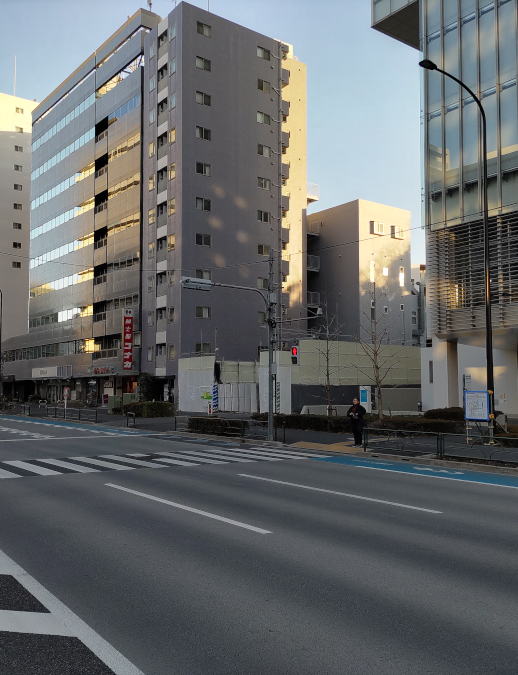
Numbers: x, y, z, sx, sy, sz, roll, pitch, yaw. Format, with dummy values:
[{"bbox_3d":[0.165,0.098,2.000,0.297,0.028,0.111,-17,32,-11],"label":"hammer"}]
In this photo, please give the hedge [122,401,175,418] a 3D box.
[{"bbox_3d":[-7.960,5.234,48.437,2.300,0.930,4.000,3,-6,-35],"label":"hedge"}]

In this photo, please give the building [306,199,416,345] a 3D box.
[{"bbox_3d":[8.200,-2.214,59.565,6.500,17.400,8.200,3,-6,-37],"label":"building"}]

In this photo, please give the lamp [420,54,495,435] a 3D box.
[{"bbox_3d":[6.900,-2.842,23.451,3.800,13.000,0.400,3,-6,-35],"label":"lamp"}]

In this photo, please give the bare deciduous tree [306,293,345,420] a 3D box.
[{"bbox_3d":[3.350,1.182,33.011,1.700,6.600,1.700,3,-6,-35],"label":"bare deciduous tree"}]

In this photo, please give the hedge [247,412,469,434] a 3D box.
[{"bbox_3d":[4.150,4.036,31.378,3.000,0.640,10.800,3,-6,-35],"label":"hedge"}]

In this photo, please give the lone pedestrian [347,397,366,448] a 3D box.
[{"bbox_3d":[3.200,2.792,22.148,0.580,1.640,0.380,-3,-5,30],"label":"lone pedestrian"}]

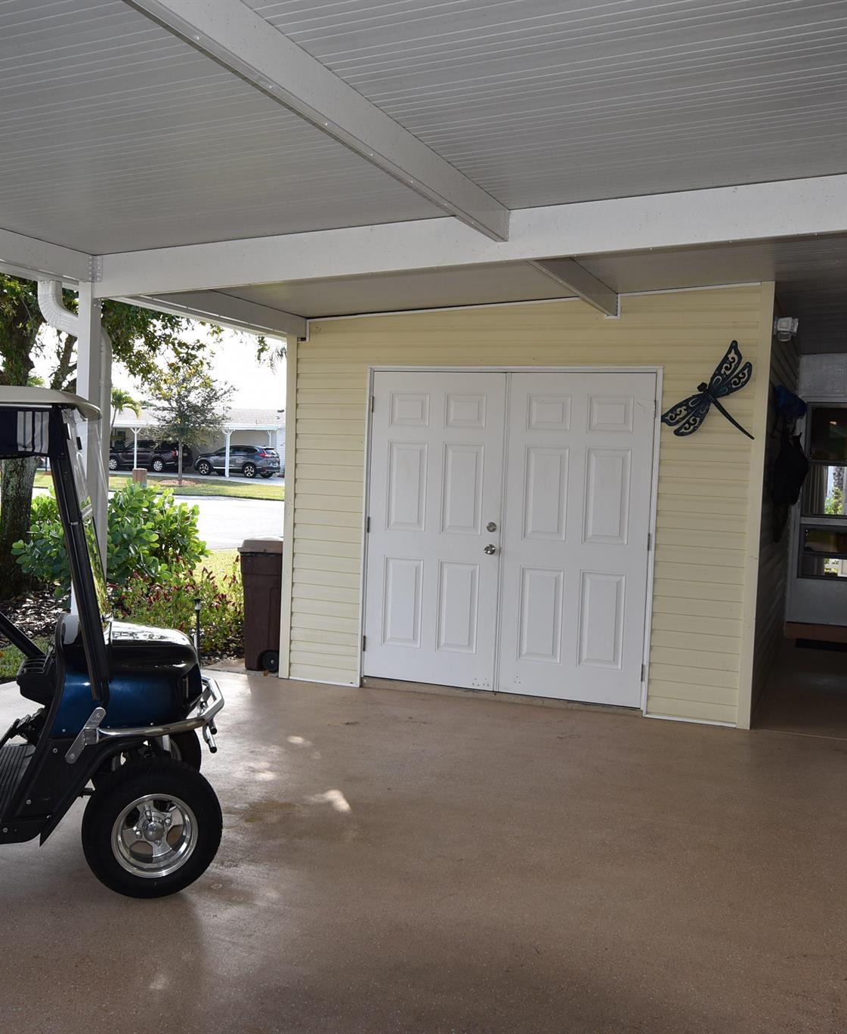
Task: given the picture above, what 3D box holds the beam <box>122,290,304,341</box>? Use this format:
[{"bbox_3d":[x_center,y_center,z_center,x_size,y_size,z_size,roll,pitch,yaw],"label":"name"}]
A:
[{"bbox_3d":[-1.208,-1.221,6.217,0.070,0.150,2.160,4,3,22],"label":"beam"}]

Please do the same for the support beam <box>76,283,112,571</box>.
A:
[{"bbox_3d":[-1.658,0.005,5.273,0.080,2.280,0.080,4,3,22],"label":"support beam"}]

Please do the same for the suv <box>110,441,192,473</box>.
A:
[{"bbox_3d":[-15.100,-3.260,58.500,4.900,1.760,1.950,3,3,20],"label":"suv"}]

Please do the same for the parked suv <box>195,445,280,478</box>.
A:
[{"bbox_3d":[-10.000,-2.940,57.400,4.600,1.680,1.860,3,3,20],"label":"parked suv"}]

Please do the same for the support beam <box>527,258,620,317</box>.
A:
[{"bbox_3d":[0.745,-1.234,5.440,0.055,0.140,2.150,4,3,22],"label":"support beam"}]

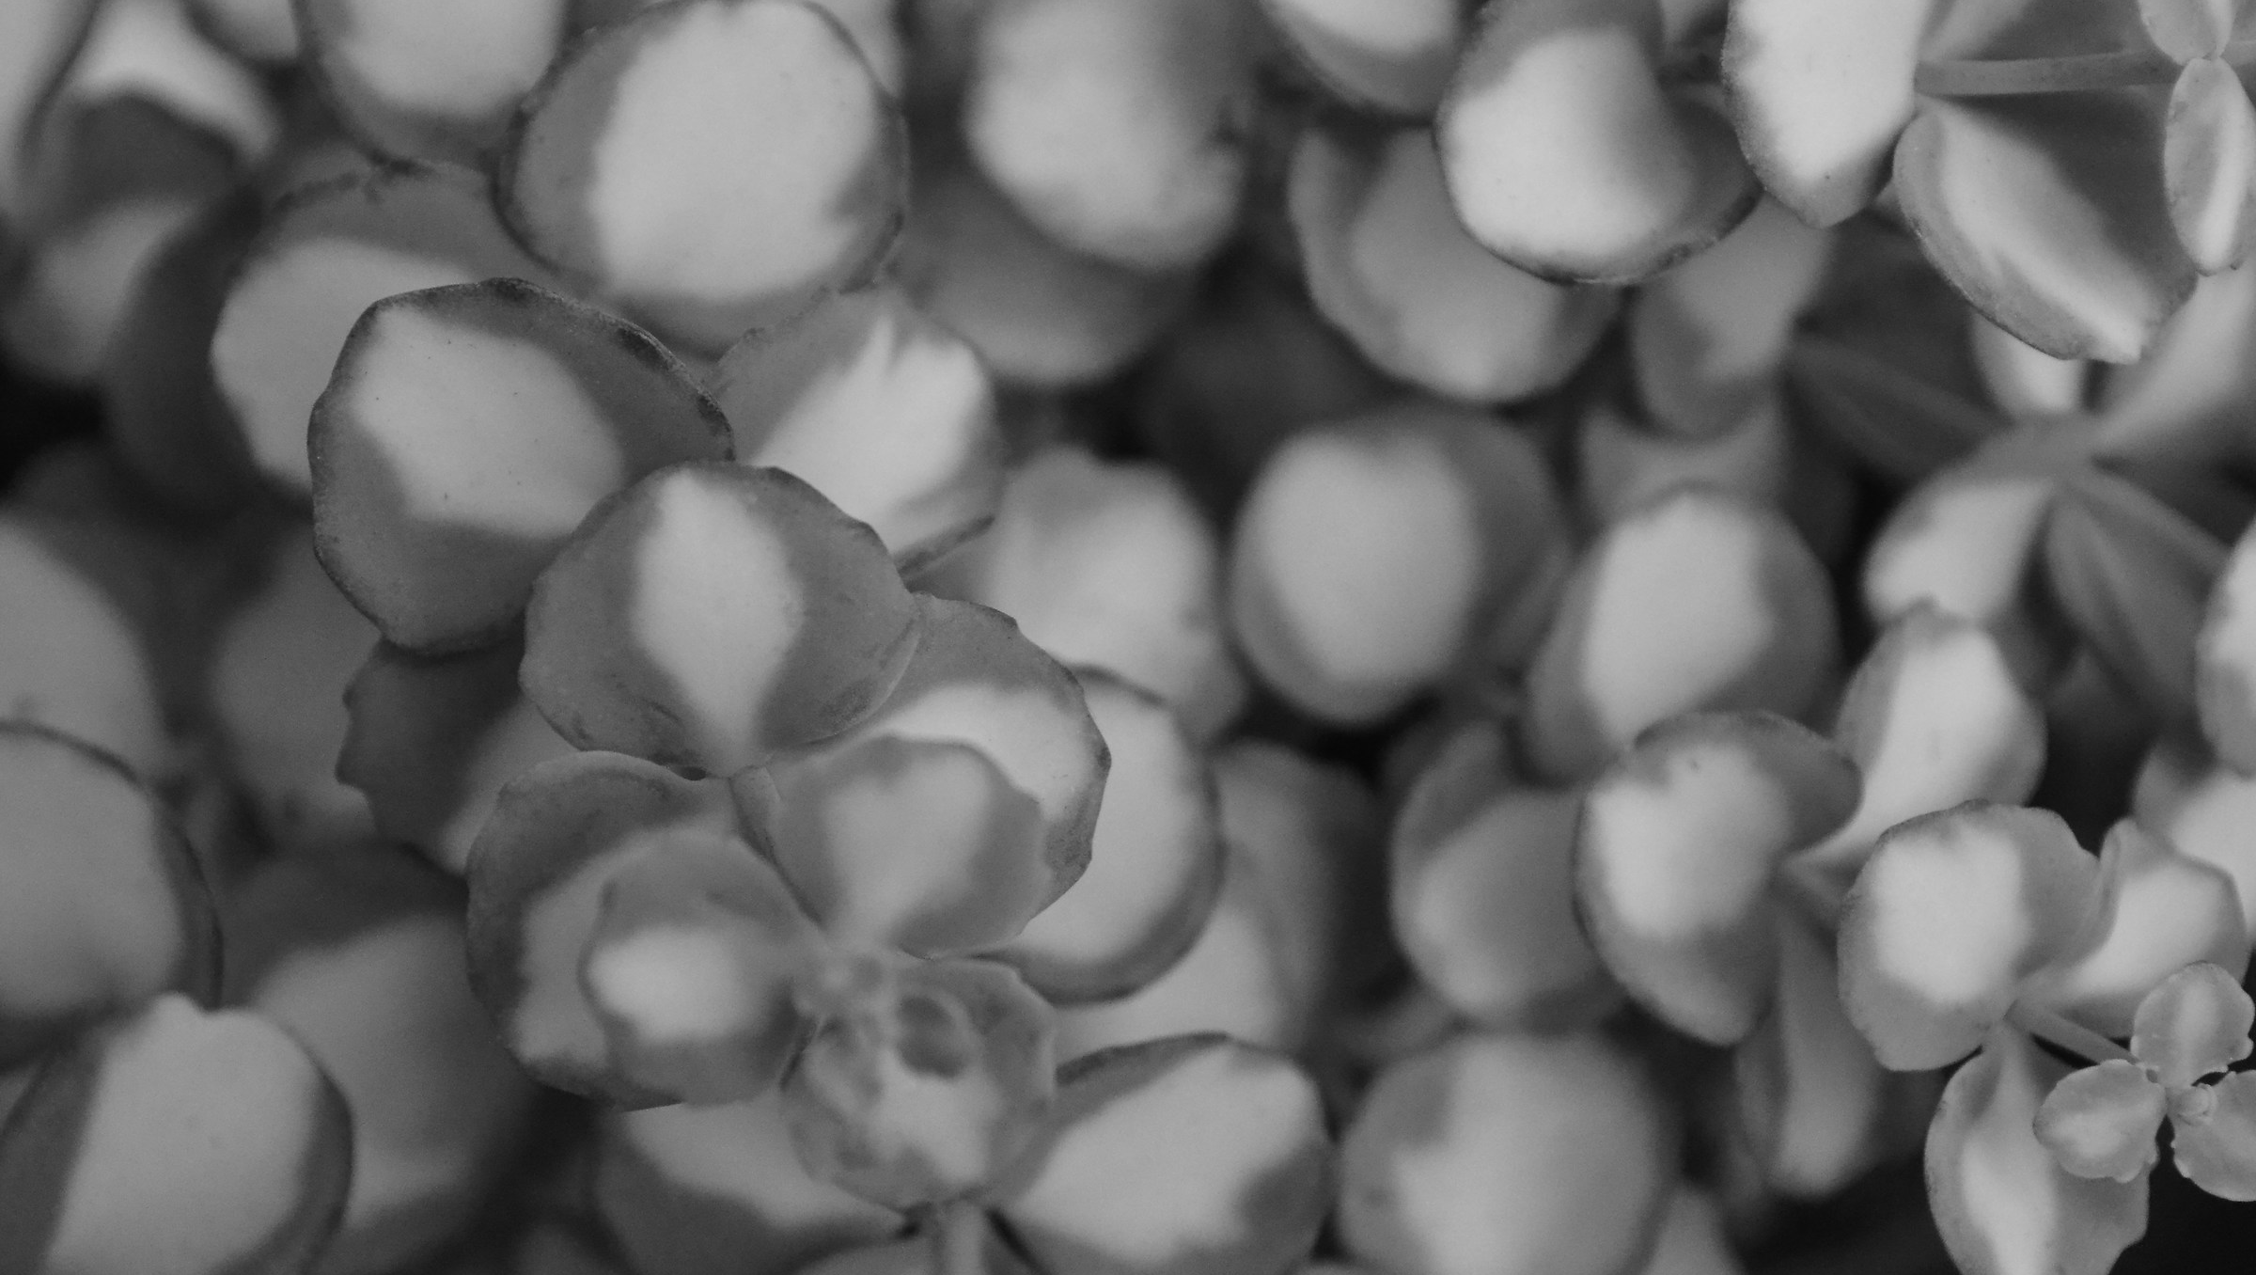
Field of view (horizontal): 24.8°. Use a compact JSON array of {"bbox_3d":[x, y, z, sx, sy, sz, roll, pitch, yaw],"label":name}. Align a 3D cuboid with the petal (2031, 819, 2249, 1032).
[{"bbox_3d":[0.059,0.017,0.298,0.014,0.012,0.004,-24,16,-17],"label":"petal"}]

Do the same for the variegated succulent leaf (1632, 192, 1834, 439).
[{"bbox_3d":[0.037,-0.020,0.320,0.014,0.017,0.004,28,20,10],"label":"variegated succulent leaf"}]

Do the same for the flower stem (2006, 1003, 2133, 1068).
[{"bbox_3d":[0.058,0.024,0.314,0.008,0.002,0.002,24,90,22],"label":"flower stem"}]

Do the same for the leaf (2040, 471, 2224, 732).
[{"bbox_3d":[0.057,-0.002,0.292,0.011,0.005,0.017,-28,88,-21],"label":"leaf"}]

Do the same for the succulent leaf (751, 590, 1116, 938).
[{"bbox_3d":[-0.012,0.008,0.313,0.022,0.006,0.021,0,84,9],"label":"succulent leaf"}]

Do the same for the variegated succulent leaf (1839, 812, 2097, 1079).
[{"bbox_3d":[0.045,0.016,0.272,0.015,0.015,0.005,-39,20,-11],"label":"variegated succulent leaf"}]

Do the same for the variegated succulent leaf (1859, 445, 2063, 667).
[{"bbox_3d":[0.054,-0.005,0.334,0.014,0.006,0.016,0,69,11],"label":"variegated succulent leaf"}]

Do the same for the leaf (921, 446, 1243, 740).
[{"bbox_3d":[-0.003,-0.003,0.318,0.019,0.005,0.020,45,80,2],"label":"leaf"}]

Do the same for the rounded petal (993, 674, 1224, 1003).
[{"bbox_3d":[-0.004,0.012,0.303,0.022,0.020,0.005,-14,6,-14],"label":"rounded petal"}]

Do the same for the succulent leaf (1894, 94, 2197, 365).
[{"bbox_3d":[0.054,-0.024,0.302,0.020,0.015,0.006,49,17,-7],"label":"succulent leaf"}]

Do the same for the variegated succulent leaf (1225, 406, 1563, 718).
[{"bbox_3d":[0.018,-0.005,0.339,0.022,0.006,0.022,0,79,9],"label":"variegated succulent leaf"}]

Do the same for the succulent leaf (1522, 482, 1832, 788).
[{"bbox_3d":[0.035,0.000,0.330,0.020,0.006,0.020,0,79,6],"label":"succulent leaf"}]

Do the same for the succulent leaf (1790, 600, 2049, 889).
[{"bbox_3d":[0.047,0.007,0.308,0.013,0.004,0.020,34,73,-10],"label":"succulent leaf"}]

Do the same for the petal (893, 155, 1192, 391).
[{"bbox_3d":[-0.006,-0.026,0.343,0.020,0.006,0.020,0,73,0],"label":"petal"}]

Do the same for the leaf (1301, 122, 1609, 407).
[{"bbox_3d":[0.020,-0.023,0.314,0.019,0.018,0.006,15,18,4],"label":"leaf"}]

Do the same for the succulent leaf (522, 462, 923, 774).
[{"bbox_3d":[-0.024,-0.001,0.300,0.023,0.006,0.019,-5,71,-2],"label":"succulent leaf"}]

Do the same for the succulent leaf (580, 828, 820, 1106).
[{"bbox_3d":[-0.025,0.019,0.294,0.015,0.005,0.016,-2,90,11],"label":"succulent leaf"}]

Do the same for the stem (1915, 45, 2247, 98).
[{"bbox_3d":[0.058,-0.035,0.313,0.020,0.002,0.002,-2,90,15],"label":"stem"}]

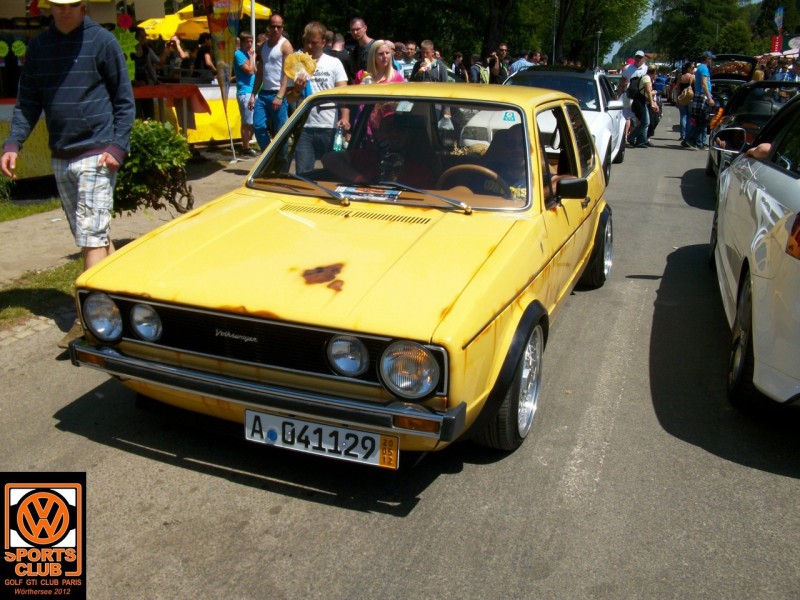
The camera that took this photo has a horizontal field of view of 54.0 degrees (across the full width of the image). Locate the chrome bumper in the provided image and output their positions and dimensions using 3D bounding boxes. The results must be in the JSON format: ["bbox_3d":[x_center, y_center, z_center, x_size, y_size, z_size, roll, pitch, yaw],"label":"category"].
[{"bbox_3d":[-0.481,0.265,2.528,1.430,0.105,0.170,8,18,20],"label":"chrome bumper"}]

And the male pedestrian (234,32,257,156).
[{"bbox_3d":[-2.215,-2.936,11.300,0.340,1.700,0.460,10,19,26],"label":"male pedestrian"}]

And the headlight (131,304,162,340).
[{"bbox_3d":[-0.838,0.071,2.641,0.142,0.142,0.070,8,18,20],"label":"headlight"}]

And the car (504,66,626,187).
[{"bbox_3d":[2.080,-2.410,10.444,1.800,1.410,4.270,7,18,18],"label":"car"}]

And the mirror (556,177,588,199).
[{"bbox_3d":[0.697,-0.446,3.163,0.135,0.088,0.070,8,18,20],"label":"mirror"}]

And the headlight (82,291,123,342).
[{"bbox_3d":[-0.997,0.055,2.686,0.180,0.180,0.075,8,18,20],"label":"headlight"}]

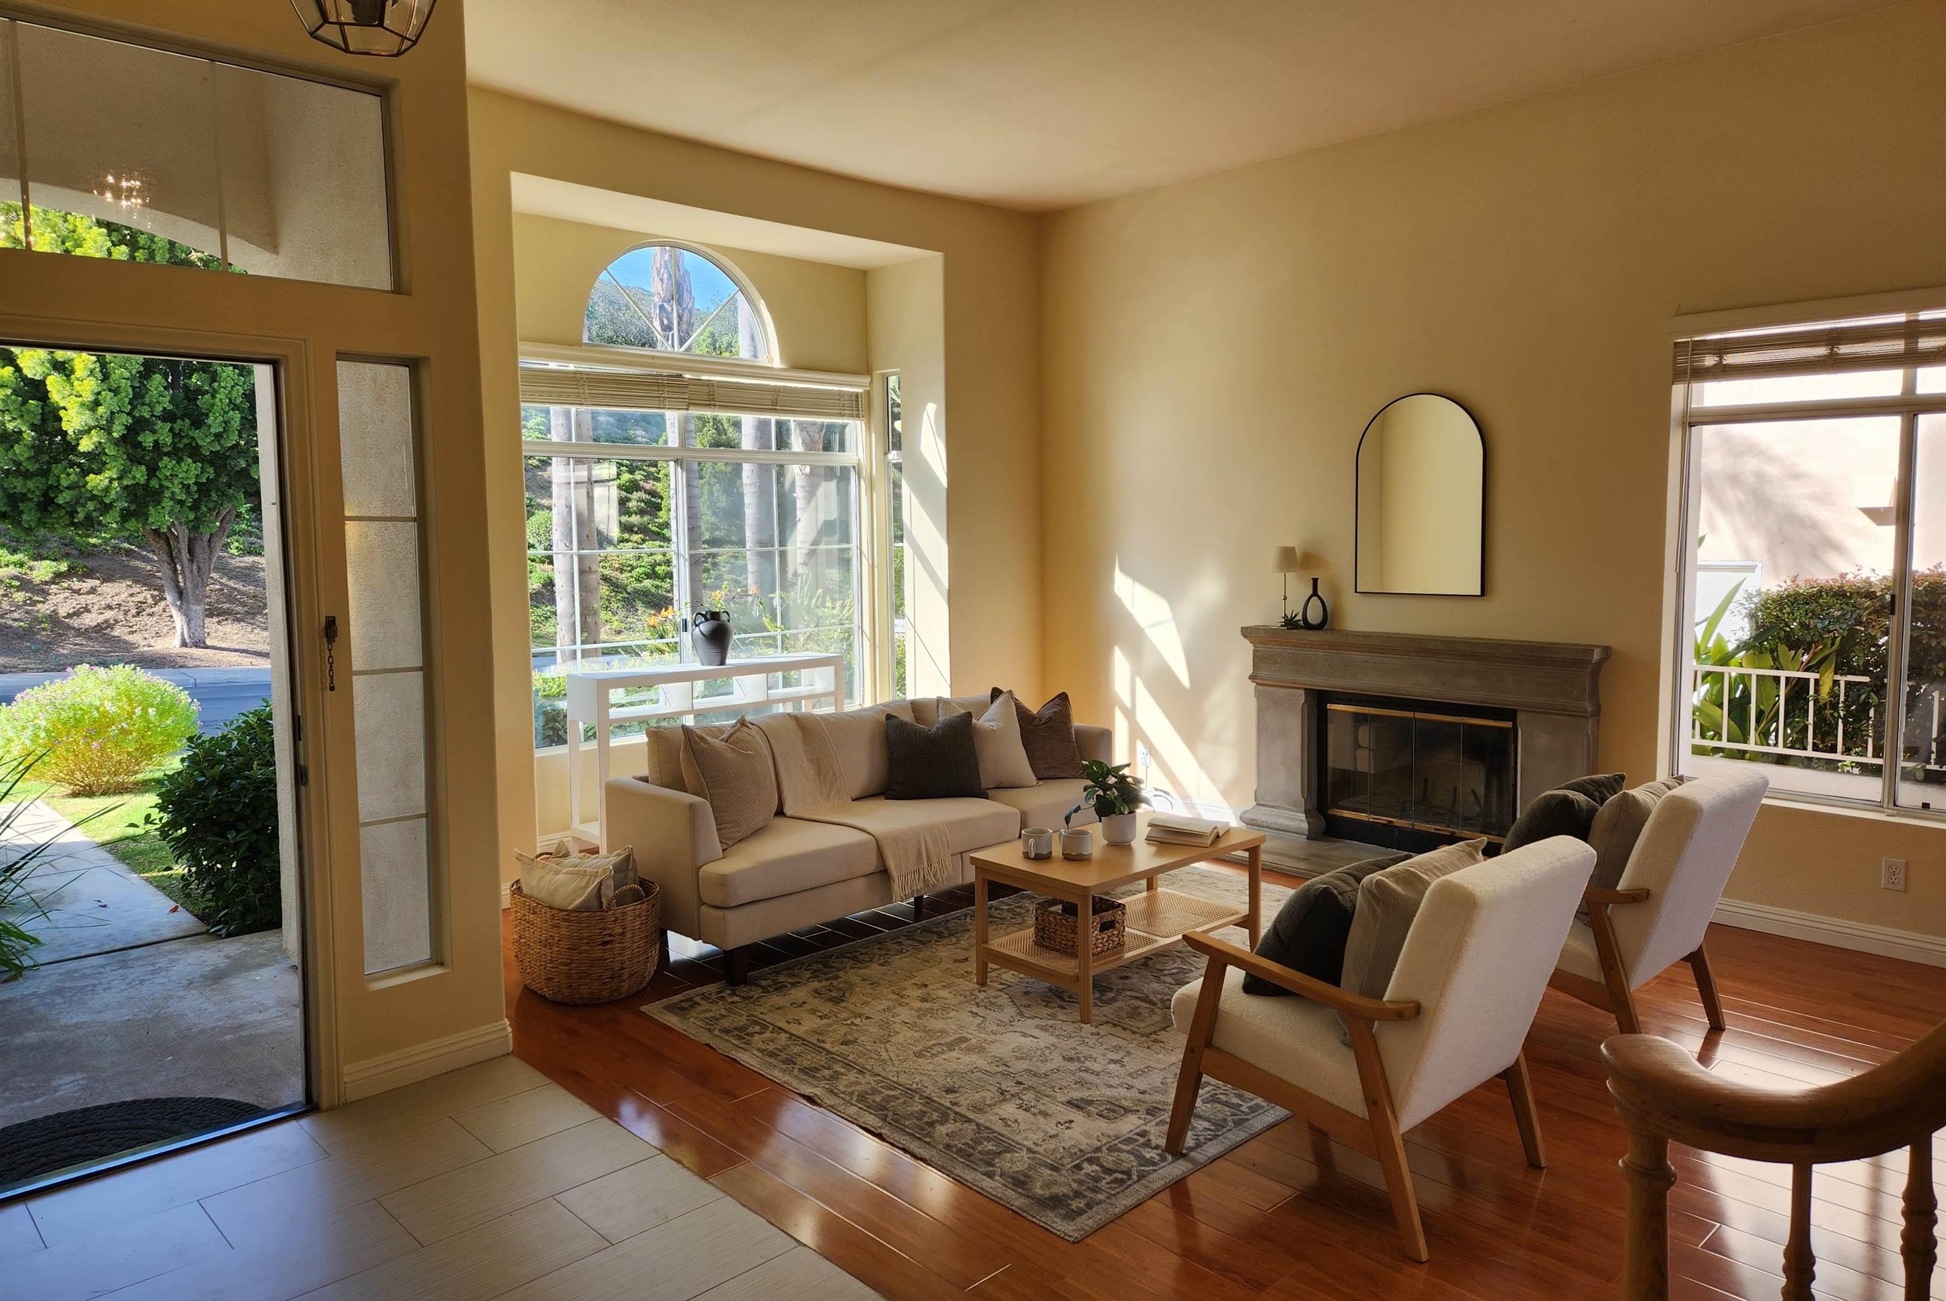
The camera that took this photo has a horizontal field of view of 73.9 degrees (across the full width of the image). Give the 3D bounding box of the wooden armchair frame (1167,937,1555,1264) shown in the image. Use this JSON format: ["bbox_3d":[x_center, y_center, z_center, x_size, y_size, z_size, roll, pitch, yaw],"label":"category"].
[{"bbox_3d":[0.961,0.991,3.242,0.630,0.590,0.730,-6,8,-44],"label":"wooden armchair frame"}]

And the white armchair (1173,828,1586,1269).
[{"bbox_3d":[0.990,0.877,3.217,0.635,0.840,0.840,-6,8,-41],"label":"white armchair"}]

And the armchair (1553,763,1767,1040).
[{"bbox_3d":[1.933,0.782,4.069,0.635,0.840,0.840,-6,8,-41],"label":"armchair"}]

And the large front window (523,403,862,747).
[{"bbox_3d":[-1.439,-0.473,6.779,2.240,1.770,0.100,-6,8,-44],"label":"large front window"}]

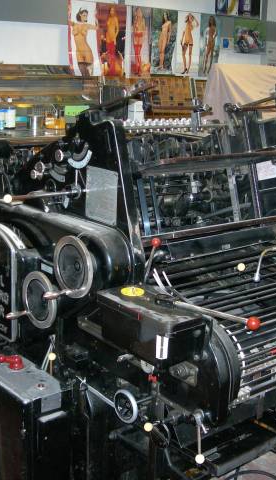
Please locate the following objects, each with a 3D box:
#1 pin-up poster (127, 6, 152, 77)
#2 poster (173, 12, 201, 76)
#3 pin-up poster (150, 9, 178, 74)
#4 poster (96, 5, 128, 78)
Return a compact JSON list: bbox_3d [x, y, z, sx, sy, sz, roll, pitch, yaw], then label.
[{"bbox_3d":[0.013,-1.696,6.020,0.285,0.600,0.010,-9,19,-39],"label":"pin-up poster"},{"bbox_3d":[0.459,-1.775,6.380,0.295,0.580,0.010,-9,19,-39],"label":"poster"},{"bbox_3d":[0.238,-1.747,6.200,0.300,0.580,0.010,-9,19,-39],"label":"pin-up poster"},{"bbox_3d":[-0.221,-1.665,5.850,0.295,0.605,0.010,-9,19,-39],"label":"poster"}]

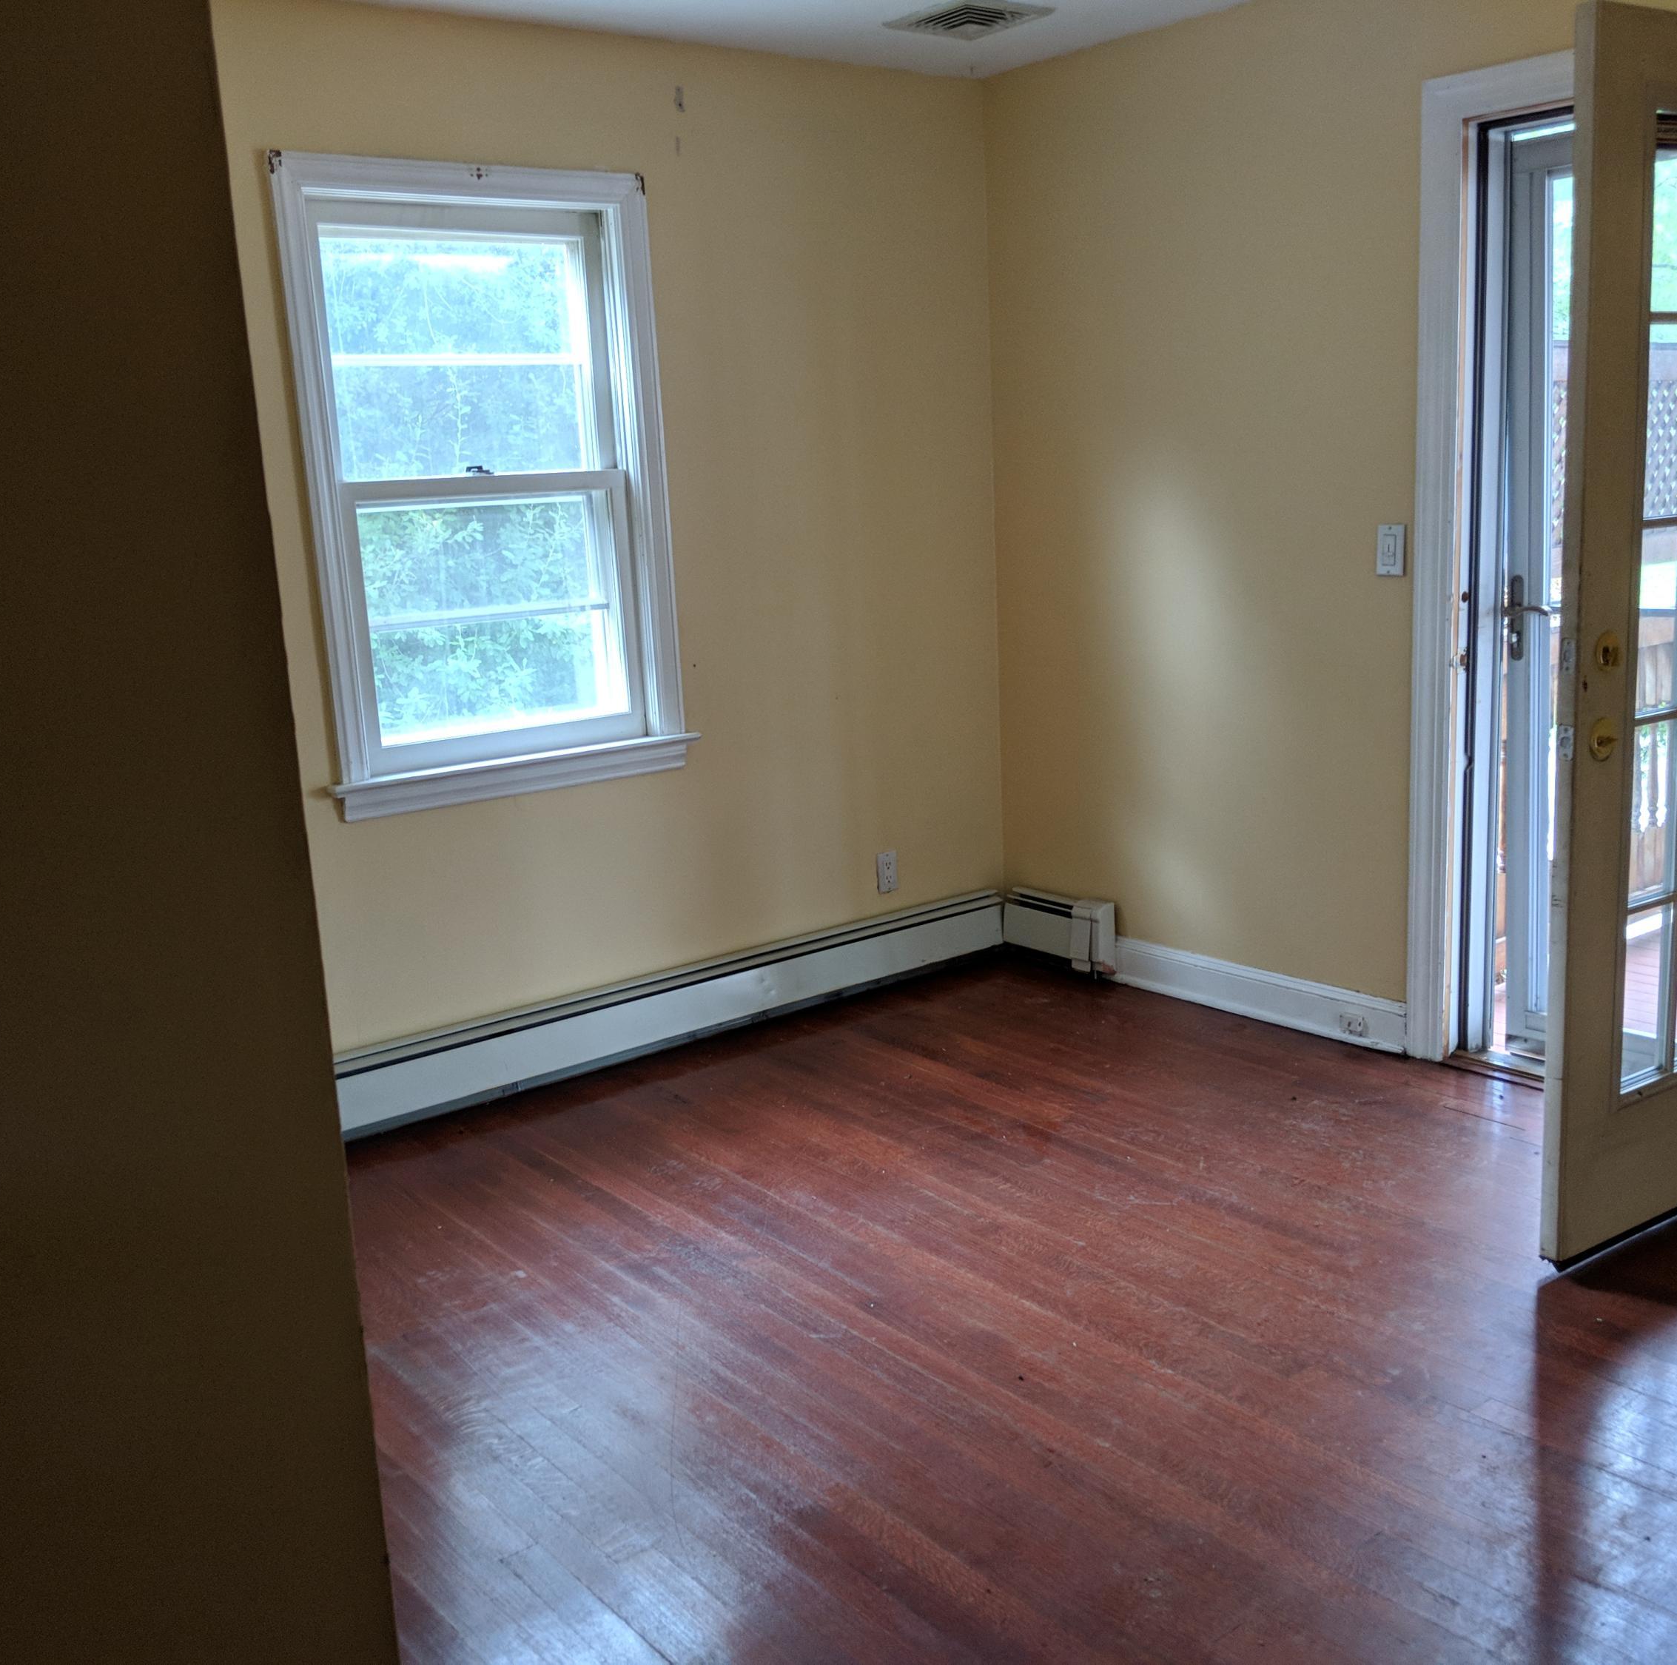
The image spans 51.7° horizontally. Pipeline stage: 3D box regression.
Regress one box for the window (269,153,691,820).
[{"bbox_3d":[-0.793,-0.796,4.020,0.955,1.423,0.115,-12,15,-36],"label":"window"}]

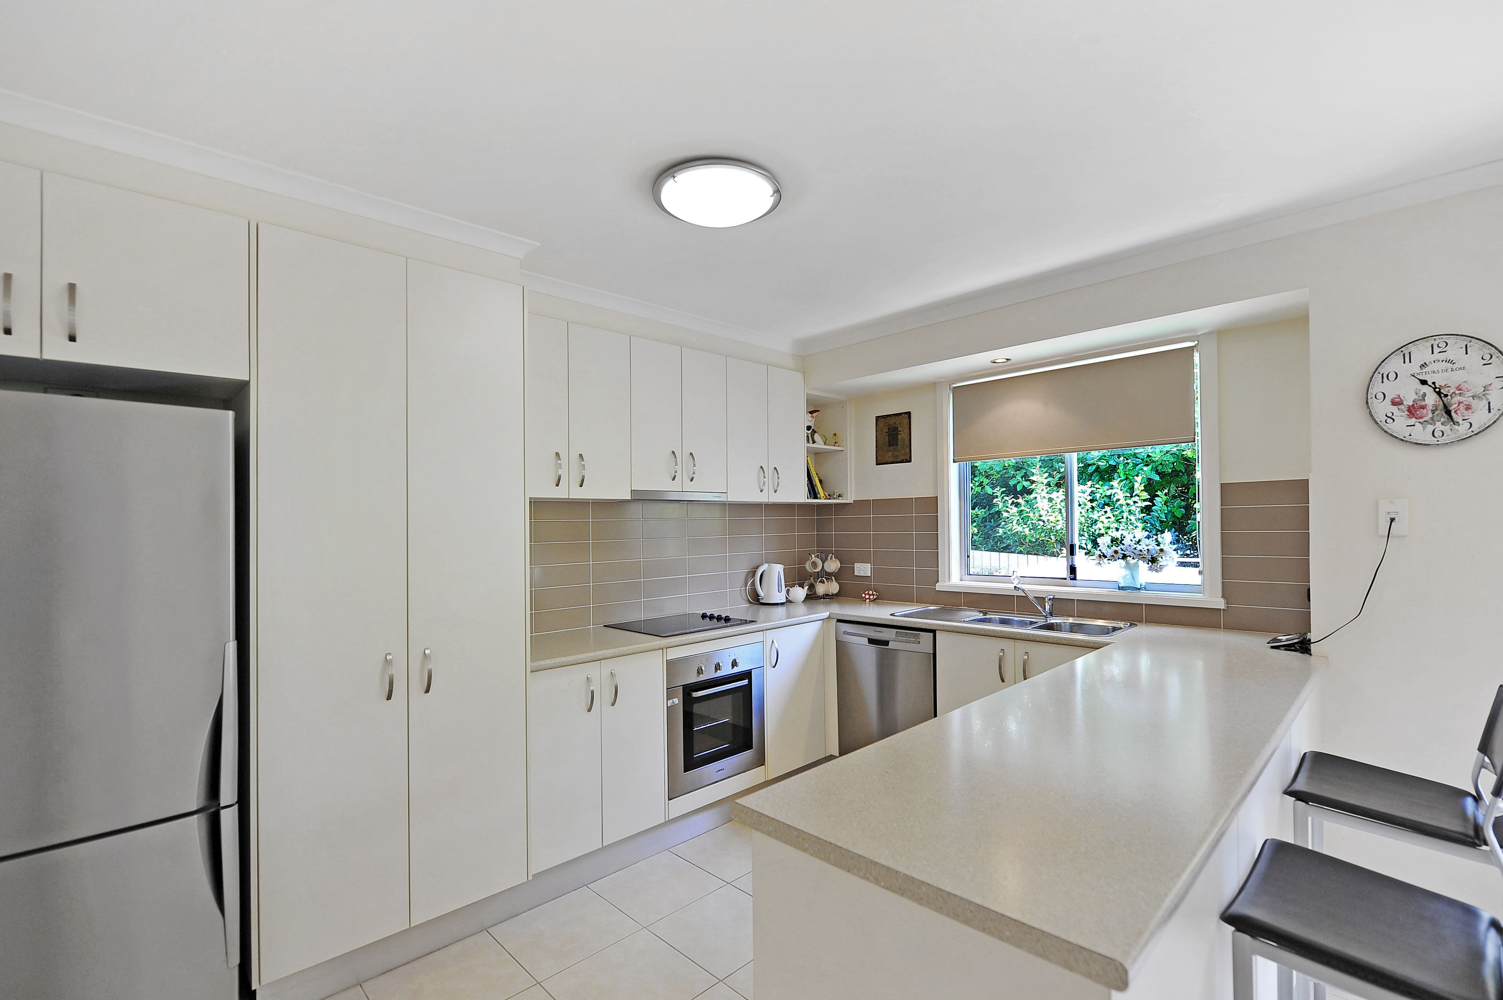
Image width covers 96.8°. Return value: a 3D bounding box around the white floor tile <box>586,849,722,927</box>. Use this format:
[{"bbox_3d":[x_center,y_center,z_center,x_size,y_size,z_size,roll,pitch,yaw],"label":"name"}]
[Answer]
[{"bbox_3d":[-0.370,1.524,2.629,0.399,0.010,0.398,1,-2,-45],"label":"white floor tile"}]

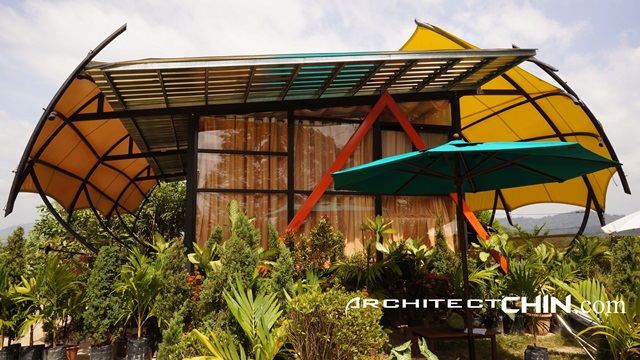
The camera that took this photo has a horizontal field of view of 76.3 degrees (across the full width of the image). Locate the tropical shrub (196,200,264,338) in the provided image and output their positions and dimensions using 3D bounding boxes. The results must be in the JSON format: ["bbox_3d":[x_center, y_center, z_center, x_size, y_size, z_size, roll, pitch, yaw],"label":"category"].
[{"bbox_3d":[-1.143,1.143,5.200,0.835,1.711,0.800,0,-6,0],"label":"tropical shrub"}]

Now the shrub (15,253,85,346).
[{"bbox_3d":[-3.166,1.417,4.750,0.764,1.066,0.700,0,-6,0],"label":"shrub"}]

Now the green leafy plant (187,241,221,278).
[{"bbox_3d":[-1.545,1.054,5.400,0.441,0.498,0.450,0,-6,0],"label":"green leafy plant"}]

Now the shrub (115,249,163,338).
[{"bbox_3d":[-2.117,1.324,4.750,0.544,1.077,0.520,0,-6,0],"label":"shrub"}]

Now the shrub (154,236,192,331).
[{"bbox_3d":[-1.798,1.271,5.000,0.456,1.139,0.460,0,-6,0],"label":"shrub"}]

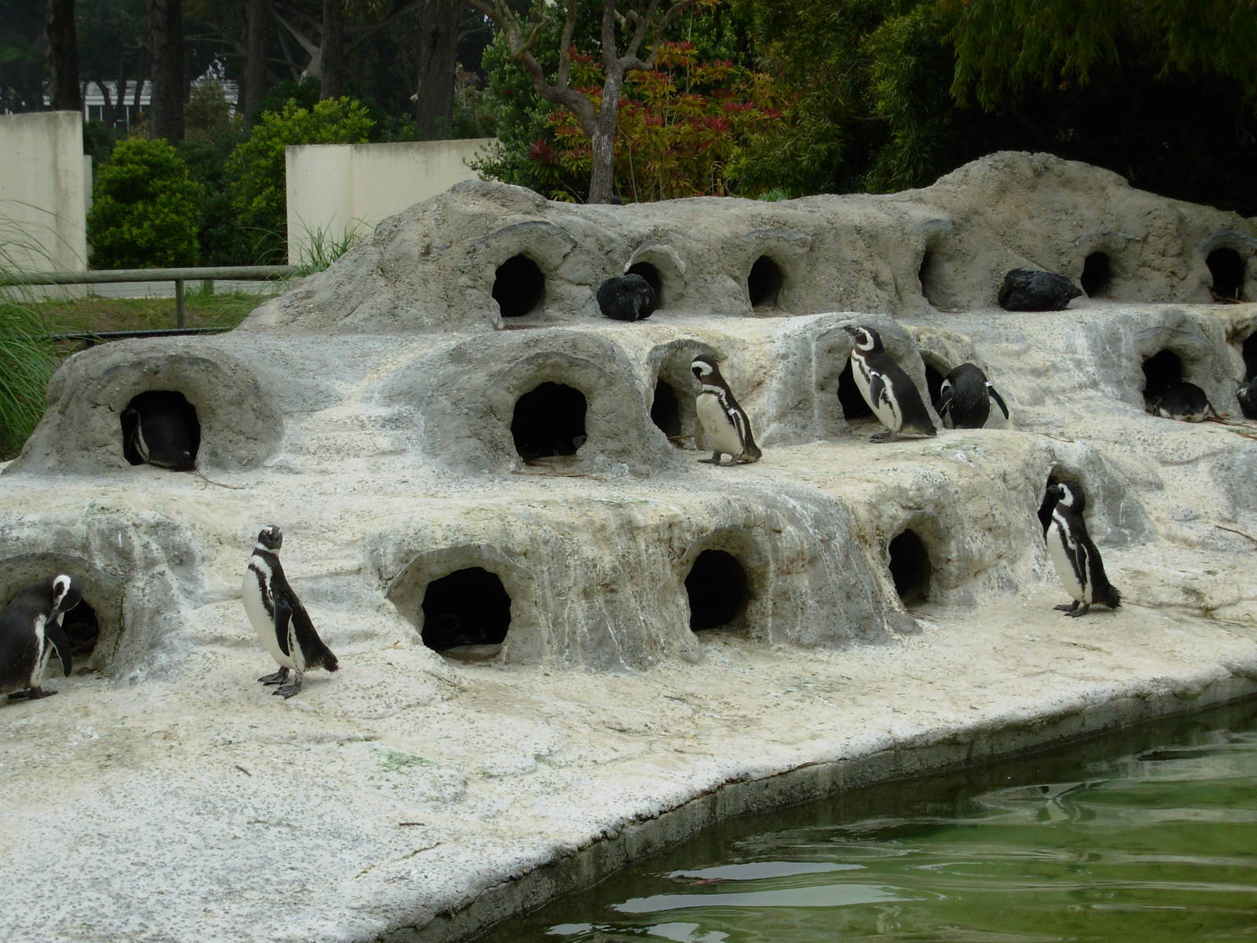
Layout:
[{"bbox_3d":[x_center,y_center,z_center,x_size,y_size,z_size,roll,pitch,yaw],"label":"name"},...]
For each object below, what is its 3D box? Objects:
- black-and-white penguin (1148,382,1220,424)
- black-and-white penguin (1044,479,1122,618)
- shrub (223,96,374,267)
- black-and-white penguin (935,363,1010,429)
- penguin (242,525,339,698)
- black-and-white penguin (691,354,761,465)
[{"bbox_3d":[3.013,-0.382,15.000,0.290,0.230,0.410,-2,4,-20],"label":"black-and-white penguin"},{"bbox_3d":[1.971,0.331,12.000,0.310,0.570,0.200,-2,5,-25],"label":"black-and-white penguin"},{"bbox_3d":[-4.047,-3.478,34.000,1.900,2.250,1.800,0,4,0],"label":"shrub"},{"bbox_3d":[1.758,-0.369,14.100,0.340,0.390,0.290,-1,4,-17],"label":"black-and-white penguin"},{"bbox_3d":[-1.223,0.501,9.950,0.330,0.600,0.200,-2,5,-25],"label":"penguin"},{"bbox_3d":[0.460,-0.294,13.000,0.290,0.510,0.200,-3,5,-40],"label":"black-and-white penguin"}]

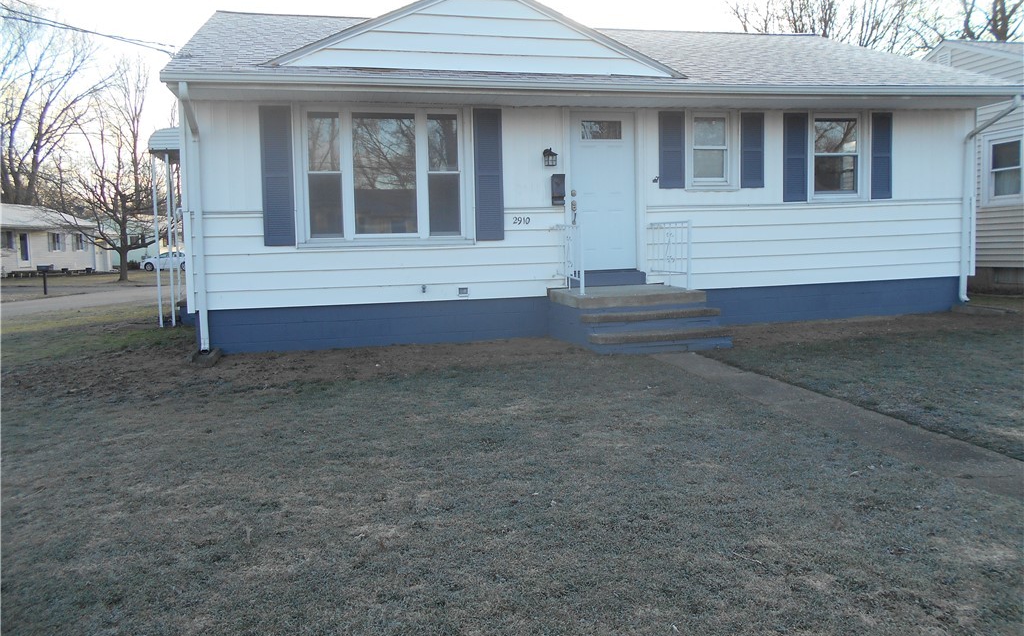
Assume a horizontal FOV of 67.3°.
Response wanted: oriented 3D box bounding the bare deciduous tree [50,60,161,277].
[{"bbox_3d":[-20.723,-7.627,39.500,6.300,11.196,6.000,-4,5,-27],"label":"bare deciduous tree"}]

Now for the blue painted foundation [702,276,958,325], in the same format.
[{"bbox_3d":[4.563,-0.236,10.919,4.041,0.512,0.250,-3,5,-12],"label":"blue painted foundation"}]

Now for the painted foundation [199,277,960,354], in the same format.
[{"bbox_3d":[1.405,-0.075,10.263,10.502,0.523,0.250,-3,5,-12],"label":"painted foundation"}]

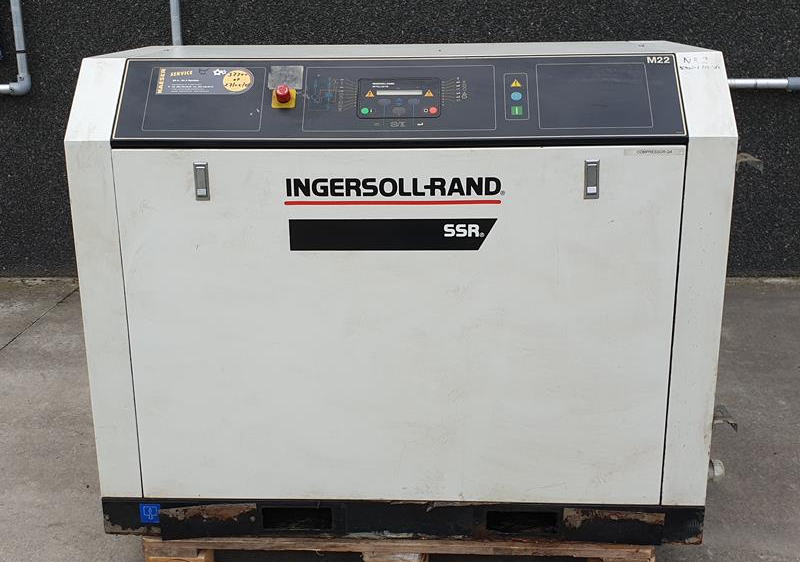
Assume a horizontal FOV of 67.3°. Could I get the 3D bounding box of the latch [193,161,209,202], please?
[{"bbox_3d":[-0.424,-0.212,1.284,0.032,0.083,0.012,0,10,2],"label":"latch"}]

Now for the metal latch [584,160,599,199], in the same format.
[{"bbox_3d":[0.402,-0.211,1.253,0.032,0.083,0.012,0,10,2],"label":"metal latch"}]

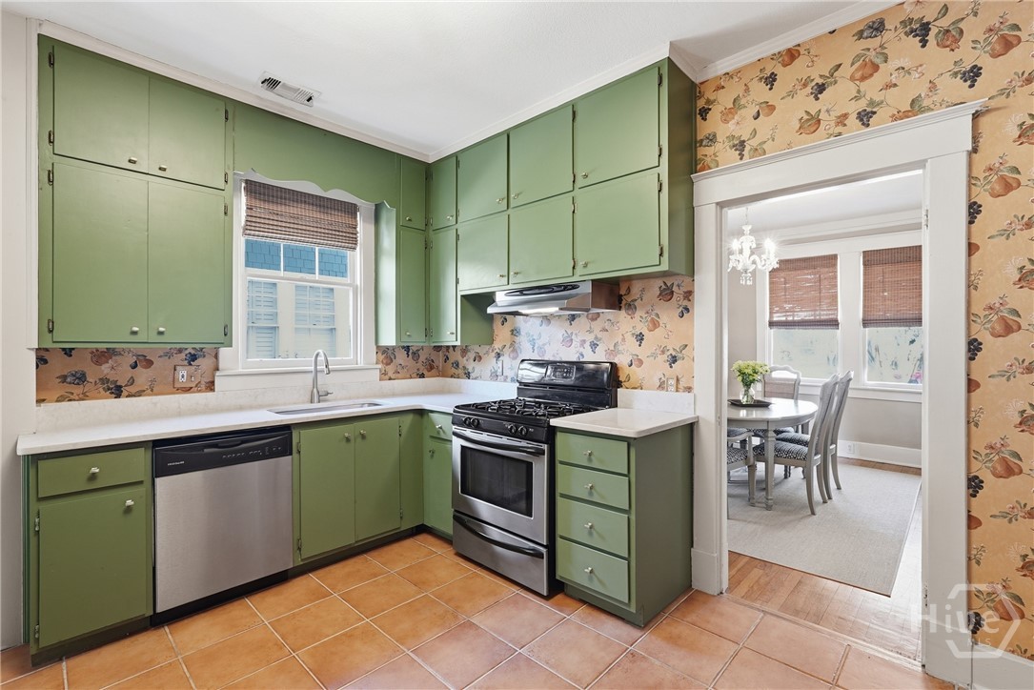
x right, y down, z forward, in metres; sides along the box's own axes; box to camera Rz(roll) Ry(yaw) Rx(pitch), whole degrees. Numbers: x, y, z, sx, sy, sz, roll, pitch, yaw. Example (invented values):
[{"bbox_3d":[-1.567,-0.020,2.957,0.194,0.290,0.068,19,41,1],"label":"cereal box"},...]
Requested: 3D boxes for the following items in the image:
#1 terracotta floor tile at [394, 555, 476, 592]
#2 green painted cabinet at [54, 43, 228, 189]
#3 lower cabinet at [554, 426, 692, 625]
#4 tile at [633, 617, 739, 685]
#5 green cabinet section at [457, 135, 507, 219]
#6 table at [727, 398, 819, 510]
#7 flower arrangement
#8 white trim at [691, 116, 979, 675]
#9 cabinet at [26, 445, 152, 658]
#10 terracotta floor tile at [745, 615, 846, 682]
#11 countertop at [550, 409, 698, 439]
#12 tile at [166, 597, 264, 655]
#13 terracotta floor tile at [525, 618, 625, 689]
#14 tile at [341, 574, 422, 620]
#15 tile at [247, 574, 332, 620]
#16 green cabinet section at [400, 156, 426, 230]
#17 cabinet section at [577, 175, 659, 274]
[{"bbox_3d":[-0.479,1.311,2.658,0.331,0.010,0.331,0,0,44],"label":"terracotta floor tile"},{"bbox_3d":[-2.002,-1.145,2.474,0.300,0.520,0.704,0,0,43],"label":"green painted cabinet"},{"bbox_3d":[0.567,0.858,2.425,0.464,0.887,0.598,0,0,44],"label":"lower cabinet"},{"bbox_3d":[0.728,1.307,1.978,0.330,0.010,0.330,0,0,43],"label":"tile"},{"bbox_3d":[-0.148,-1.165,3.367,0.528,0.524,0.320,-1,-1,43],"label":"green cabinet section"},{"bbox_3d":[2.139,0.933,4.240,1.010,0.740,1.760,0,0,43],"label":"table"},{"bbox_3d":[2.130,0.335,4.211,0.296,0.395,0.296,0,0,44],"label":"flower arrangement"},{"bbox_3d":[1.366,0.199,2.122,1.104,2.214,0.128,0,0,43],"label":"white trim"},{"bbox_3d":[-1.976,0.869,2.124,0.571,0.884,0.390,0,0,44],"label":"cabinet"},{"bbox_3d":[1.200,1.303,1.986,0.331,0.010,0.323,0,0,44],"label":"terracotta floor tile"},{"bbox_3d":[0.577,0.400,2.426,0.502,0.034,0.640,0,0,43],"label":"countertop"},{"bbox_3d":[-1.416,1.313,2.156,0.330,0.010,0.330,0,0,43],"label":"tile"},{"bbox_3d":[0.254,1.313,1.971,0.330,0.012,0.330,0,0,43],"label":"terracotta floor tile"},{"bbox_3d":[-0.710,1.312,2.414,0.330,0.010,0.330,0,0,43],"label":"tile"},{"bbox_3d":[-1.185,1.313,2.401,0.330,0.010,0.330,0,0,43],"label":"tile"},{"bbox_3d":[-0.904,-1.167,3.667,0.300,0.544,0.239,-1,-1,43],"label":"green cabinet section"},{"bbox_3d":[0.641,-0.634,2.616,0.524,0.474,0.320,-1,-1,43],"label":"cabinet section"}]

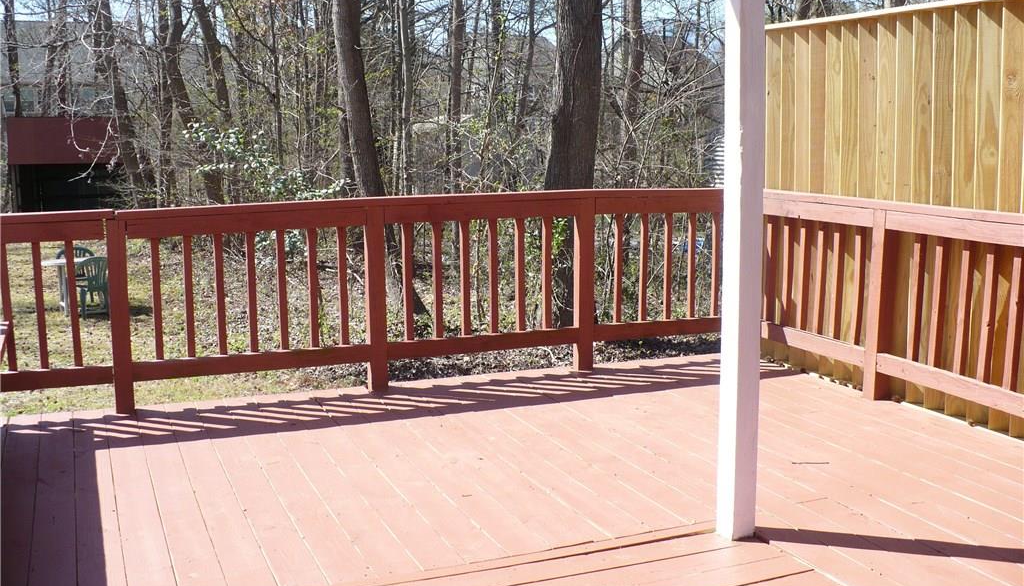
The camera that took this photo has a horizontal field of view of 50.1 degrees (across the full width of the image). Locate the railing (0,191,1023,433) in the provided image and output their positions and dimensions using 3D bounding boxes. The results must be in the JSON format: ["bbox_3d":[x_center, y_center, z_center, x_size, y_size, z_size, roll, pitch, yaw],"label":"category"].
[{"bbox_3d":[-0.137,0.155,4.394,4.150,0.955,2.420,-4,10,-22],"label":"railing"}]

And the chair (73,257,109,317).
[{"bbox_3d":[-5.415,-0.097,14.162,0.560,0.800,0.560,-5,10,-26],"label":"chair"}]

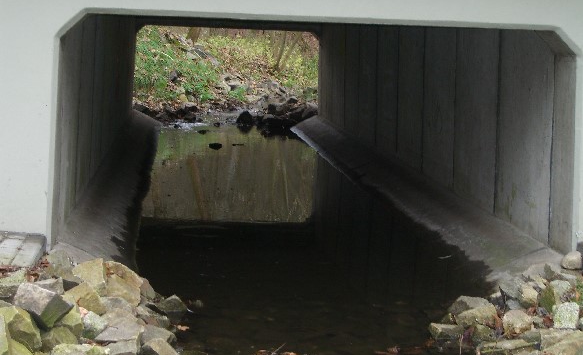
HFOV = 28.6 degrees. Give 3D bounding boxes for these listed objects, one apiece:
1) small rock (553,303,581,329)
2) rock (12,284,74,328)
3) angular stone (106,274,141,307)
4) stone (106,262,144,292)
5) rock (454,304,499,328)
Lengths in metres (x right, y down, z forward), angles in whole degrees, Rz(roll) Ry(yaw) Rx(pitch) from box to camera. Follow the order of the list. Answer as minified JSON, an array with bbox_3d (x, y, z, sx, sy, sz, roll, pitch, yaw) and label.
[{"bbox_3d":[1.860,0.933,7.745,0.179,0.147,0.161,4,7,14],"label":"small rock"},{"bbox_3d":[-1.515,0.785,6.965,0.275,0.205,0.343,8,9,42],"label":"rock"},{"bbox_3d":[-1.227,0.825,8.362,0.234,0.193,0.211,1,7,-8],"label":"angular stone"},{"bbox_3d":[-1.236,0.743,8.423,0.270,0.240,0.230,1,7,0],"label":"stone"},{"bbox_3d":[1.248,0.931,7.722,0.290,0.160,0.220,1,7,0],"label":"rock"}]

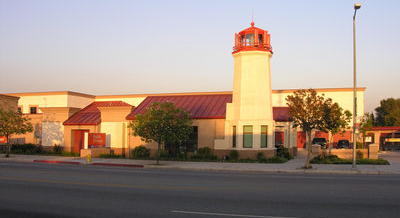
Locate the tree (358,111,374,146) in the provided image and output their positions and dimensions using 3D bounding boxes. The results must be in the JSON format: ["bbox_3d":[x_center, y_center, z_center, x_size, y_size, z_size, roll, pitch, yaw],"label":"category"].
[{"bbox_3d":[15.427,2.273,37.363,1.500,4.000,1.500,-1,-4,19],"label":"tree"}]

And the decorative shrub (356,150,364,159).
[{"bbox_3d":[11.031,3.179,27.774,0.600,0.750,0.600,-1,-4,19],"label":"decorative shrub"}]

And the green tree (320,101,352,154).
[{"bbox_3d":[9.336,1.593,27.656,2.300,4.200,2.200,-1,-4,19],"label":"green tree"}]

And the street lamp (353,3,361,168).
[{"bbox_3d":[8.113,-1.138,21.112,0.400,8.450,2.100,-1,-4,19],"label":"street lamp"}]

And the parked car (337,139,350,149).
[{"bbox_3d":[17.940,4.657,50.450,1.800,1.450,4.600,-1,-4,19],"label":"parked car"}]

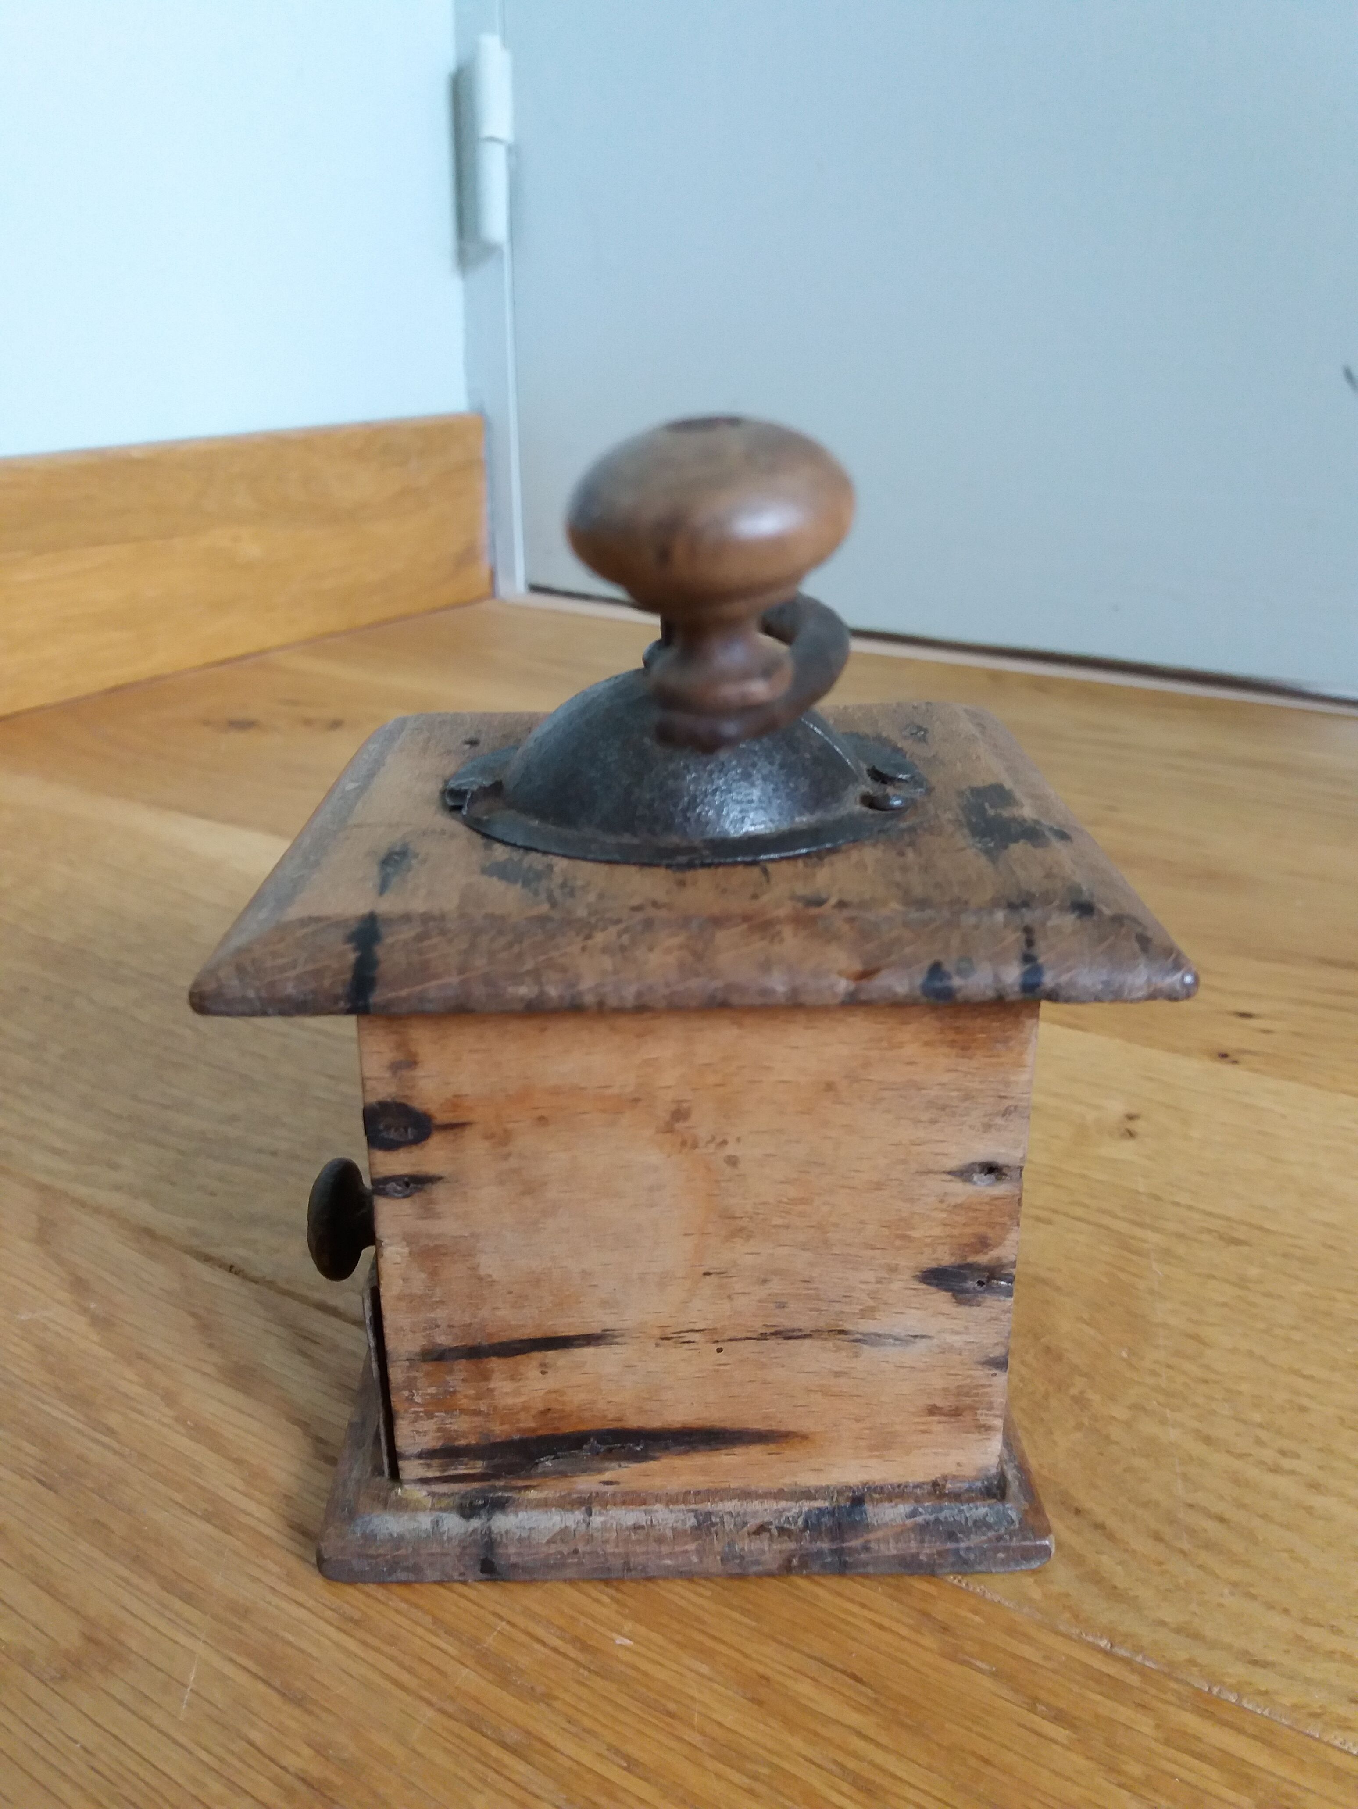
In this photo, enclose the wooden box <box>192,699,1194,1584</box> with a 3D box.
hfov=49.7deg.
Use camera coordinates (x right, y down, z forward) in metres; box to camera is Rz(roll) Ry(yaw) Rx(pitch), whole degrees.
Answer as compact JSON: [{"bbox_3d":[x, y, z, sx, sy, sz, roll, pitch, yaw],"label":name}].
[{"bbox_3d":[0.002,0.034,0.266,0.130,0.115,0.125,-1,23,0],"label":"wooden box"}]

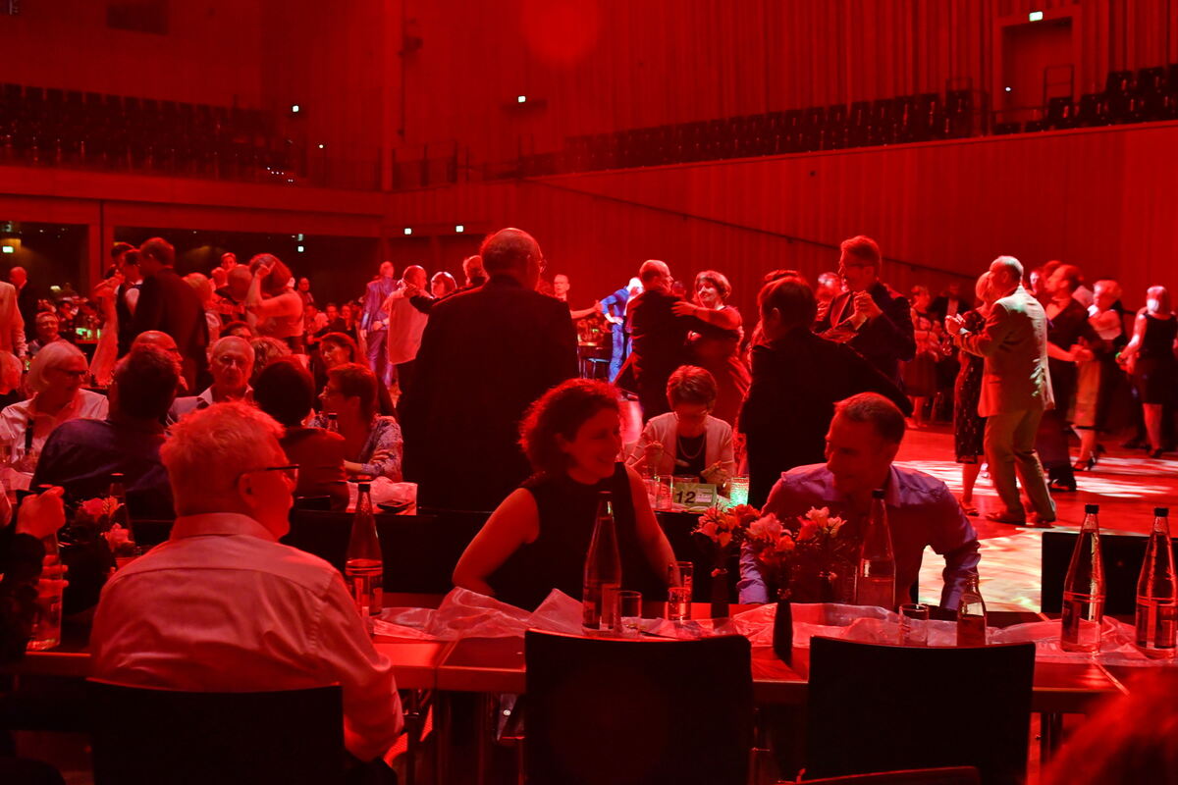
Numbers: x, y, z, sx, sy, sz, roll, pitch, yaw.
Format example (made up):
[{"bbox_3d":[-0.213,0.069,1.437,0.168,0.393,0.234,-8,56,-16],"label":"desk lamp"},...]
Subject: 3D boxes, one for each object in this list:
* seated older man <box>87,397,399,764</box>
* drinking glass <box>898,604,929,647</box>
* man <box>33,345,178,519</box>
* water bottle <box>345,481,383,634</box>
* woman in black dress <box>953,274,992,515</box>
[{"bbox_3d":[-0.551,0.629,2.397,0.540,1.240,0.780,1,4,10],"label":"seated older man"},{"bbox_3d":[0.658,0.464,2.647,0.060,0.080,0.060,1,4,6],"label":"drinking glass"},{"bbox_3d":[-1.535,0.485,4.360,0.580,1.290,0.820,1,4,6],"label":"man"},{"bbox_3d":[-0.507,0.351,2.950,0.084,0.298,0.084,1,4,4],"label":"water bottle"},{"bbox_3d":[2.701,0.012,9.150,0.420,1.670,0.480,3,5,30],"label":"woman in black dress"}]

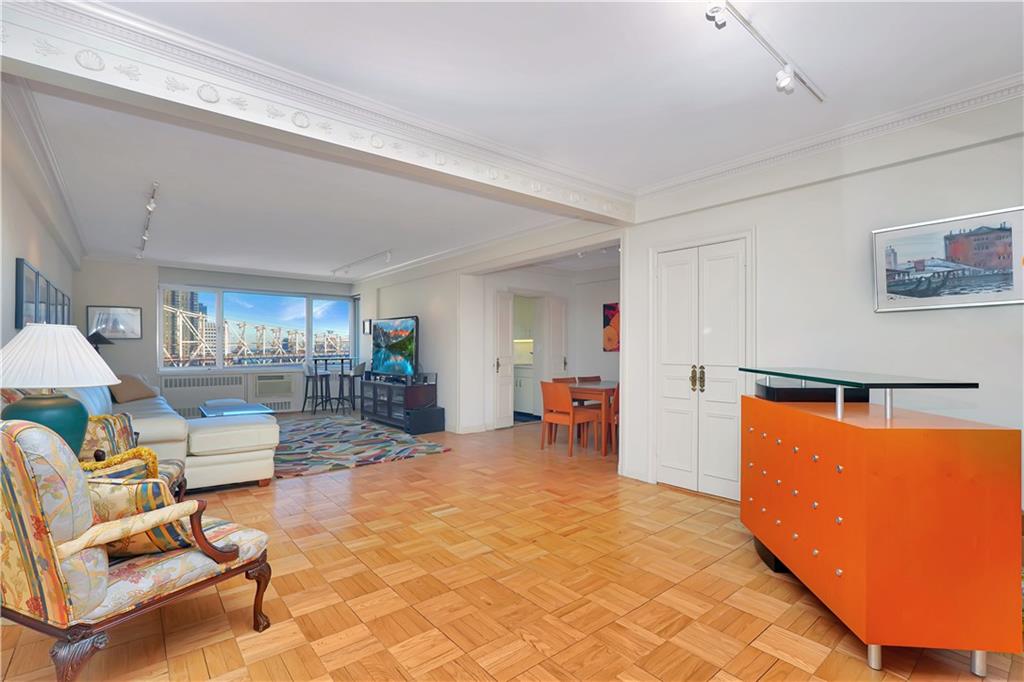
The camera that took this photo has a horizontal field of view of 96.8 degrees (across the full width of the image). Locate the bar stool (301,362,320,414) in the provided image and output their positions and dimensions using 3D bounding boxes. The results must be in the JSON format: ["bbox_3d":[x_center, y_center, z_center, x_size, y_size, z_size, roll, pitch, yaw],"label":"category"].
[{"bbox_3d":[-3.520,0.839,8.250,0.460,0.930,0.420,0,0,-40],"label":"bar stool"}]

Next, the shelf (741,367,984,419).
[{"bbox_3d":[1.546,0.248,2.232,0.390,0.170,1.145,0,0,5],"label":"shelf"}]

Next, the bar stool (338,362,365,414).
[{"bbox_3d":[-2.970,0.846,8.430,0.460,0.920,0.420,0,0,-40],"label":"bar stool"}]

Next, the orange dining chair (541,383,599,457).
[{"bbox_3d":[0.673,0.878,5.357,0.500,0.815,0.460,0,0,-40],"label":"orange dining chair"}]

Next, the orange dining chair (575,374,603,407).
[{"bbox_3d":[1.202,0.890,6.103,0.450,0.800,0.480,0,0,-40],"label":"orange dining chair"}]

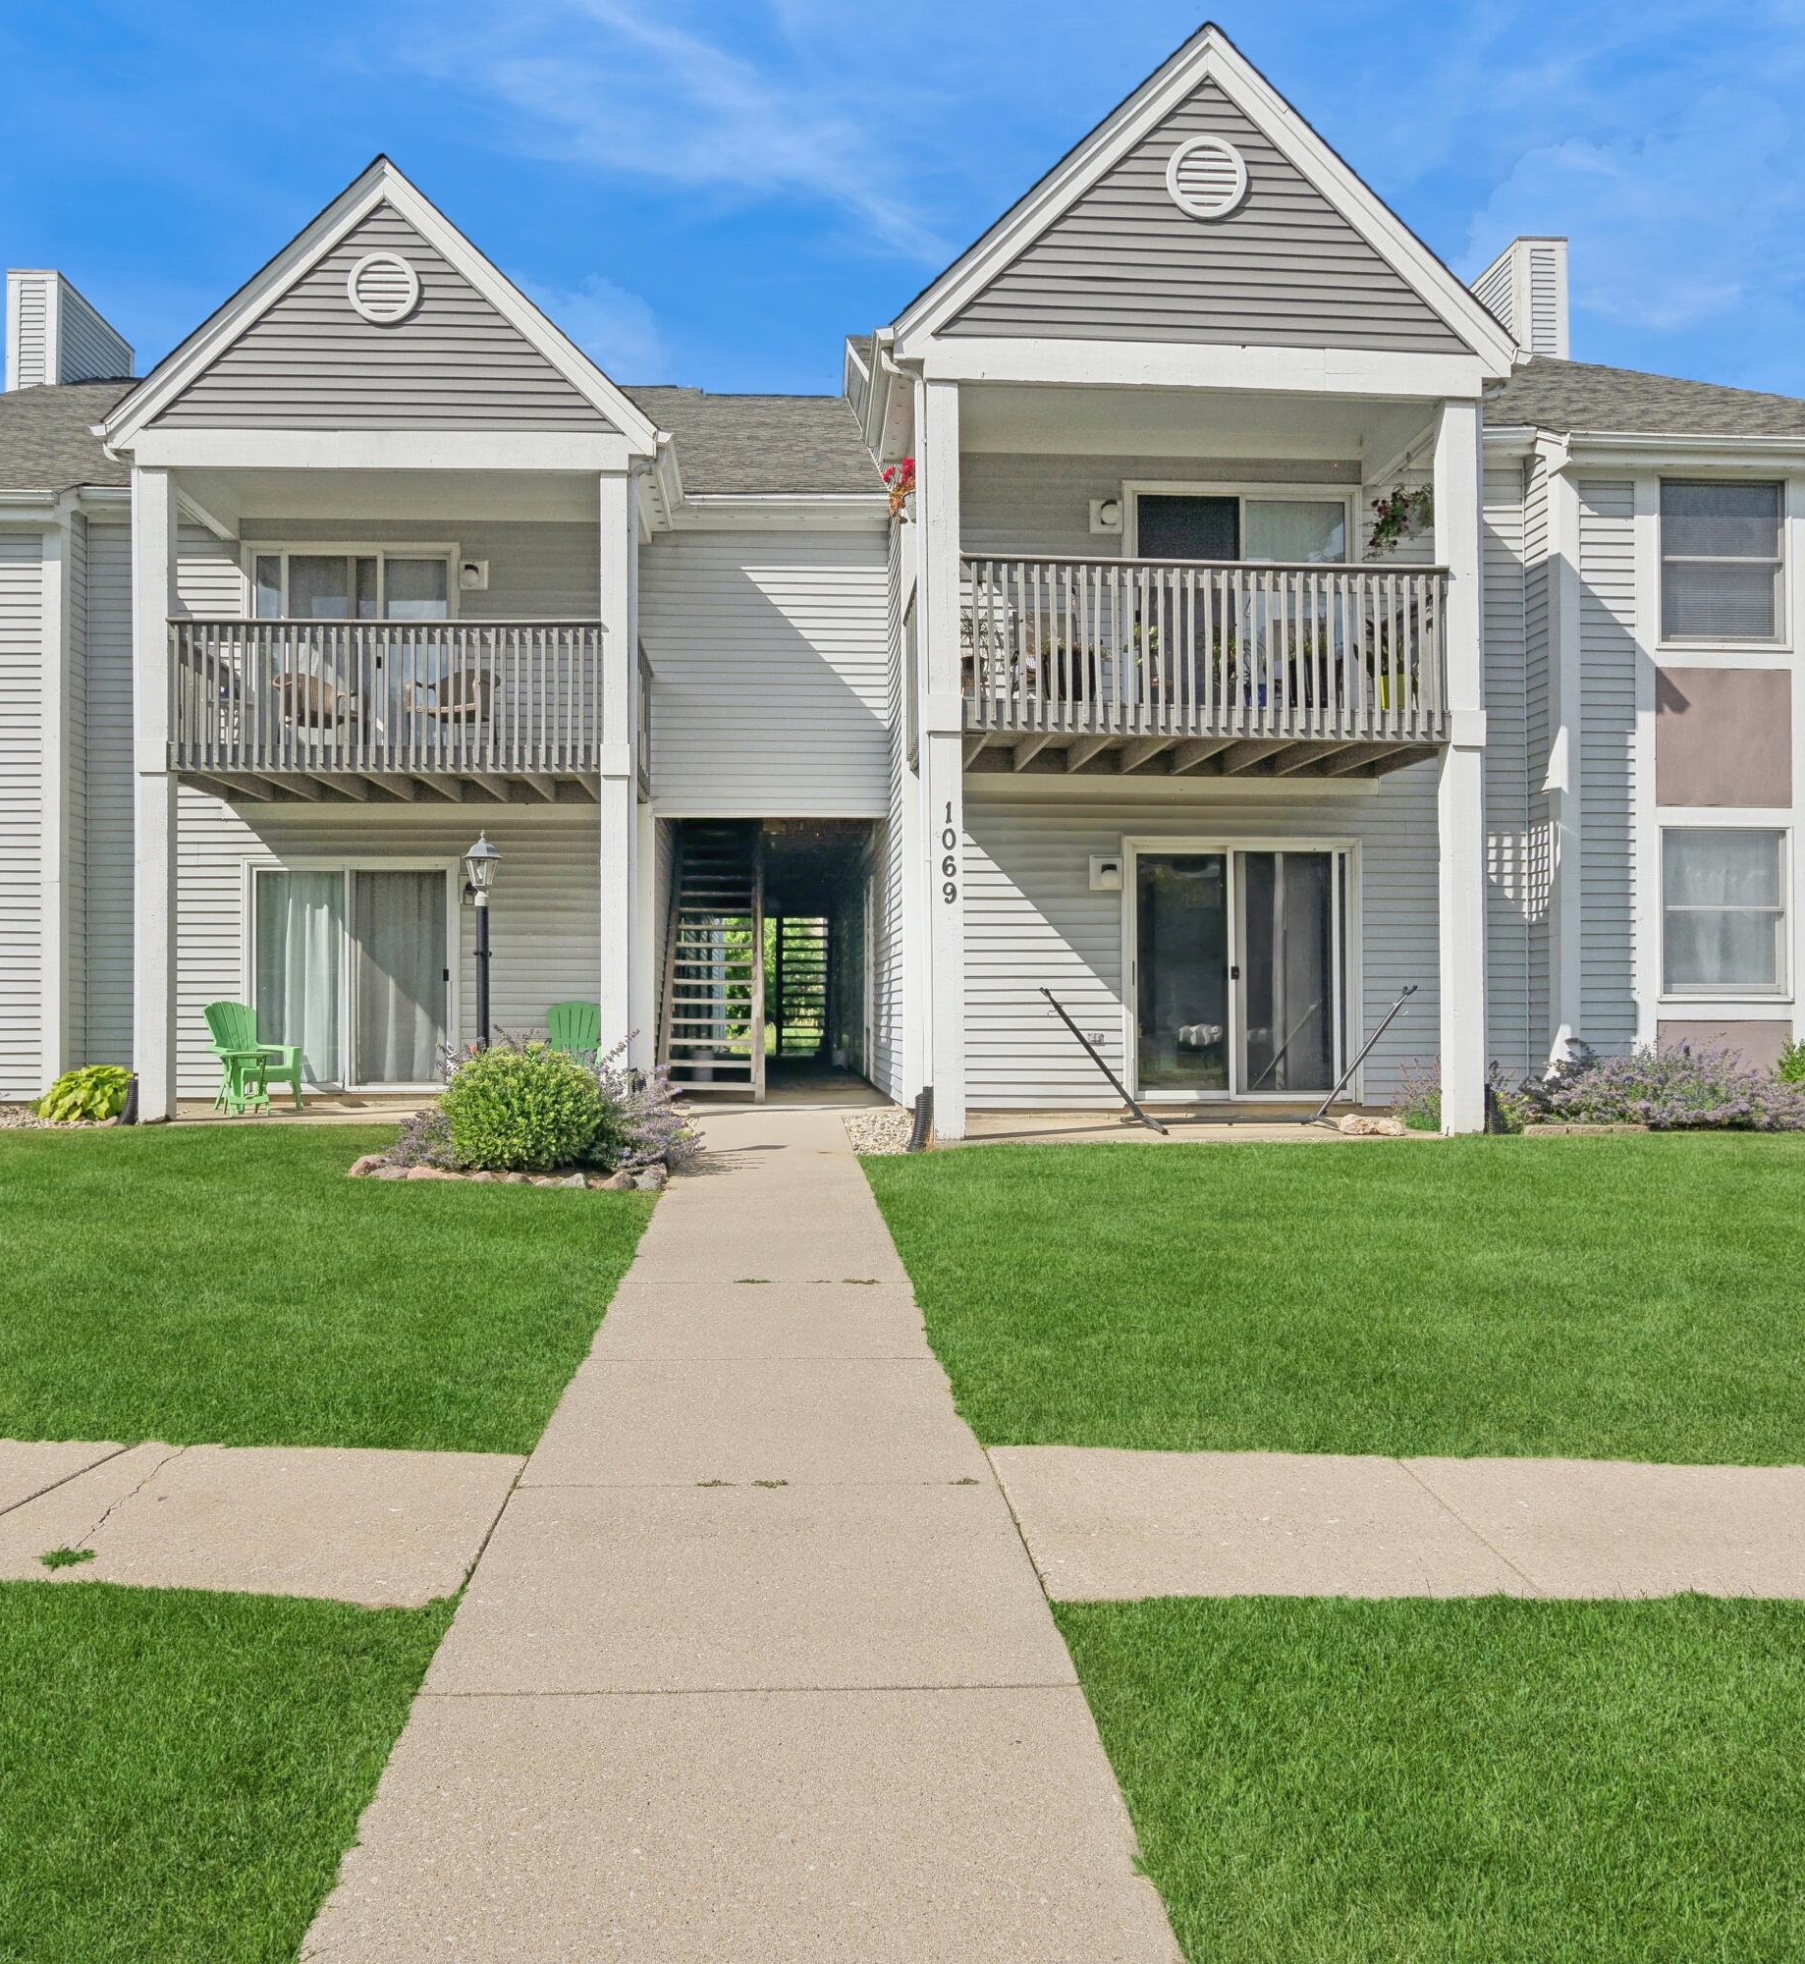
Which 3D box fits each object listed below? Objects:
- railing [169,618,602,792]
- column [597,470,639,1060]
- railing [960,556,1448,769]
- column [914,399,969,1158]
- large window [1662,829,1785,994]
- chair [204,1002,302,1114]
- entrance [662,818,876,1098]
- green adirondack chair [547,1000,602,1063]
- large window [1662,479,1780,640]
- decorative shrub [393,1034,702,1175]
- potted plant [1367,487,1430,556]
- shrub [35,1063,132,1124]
[{"bbox_3d":[-3.894,-2.141,11.145,3.299,1.188,0.152,0,0,-2],"label":"railing"},{"bbox_3d":[-2.159,-1.398,11.236,0.244,4.923,0.244,0,0,-2],"label":"column"},{"bbox_3d":[1.974,-2.212,10.687,3.451,1.238,1.807,0,0,-2],"label":"railing"},{"bbox_3d":[0.303,-1.471,9.800,0.220,5.020,0.220,0,0,-3],"label":"column"},{"bbox_3d":[6.320,-0.531,11.327,1.035,1.330,0.122,0,0,-2],"label":"large window"},{"bbox_3d":[-5.401,0.635,12.300,0.780,0.920,0.720,0,0,35],"label":"chair"},{"bbox_3d":[-1.242,-0.225,14.219,2.030,2.517,1.522,0,0,-2],"label":"entrance"},{"bbox_3d":[-2.660,0.592,12.028,0.750,0.880,0.820,0,0,-2],"label":"green adirondack chair"},{"bbox_3d":[6.302,-3.223,11.327,1.035,1.330,0.122,0,0,-2],"label":"large window"},{"bbox_3d":[-2.233,0.766,9.250,1.850,0.850,1.350,0,0,-3],"label":"decorative shrub"},{"bbox_3d":[3.708,-3.387,10.861,0.548,0.548,0.507,0,0,-2],"label":"potted plant"},{"bbox_3d":[-6.491,0.878,11.700,0.760,0.450,0.700,0,0,-3],"label":"shrub"}]

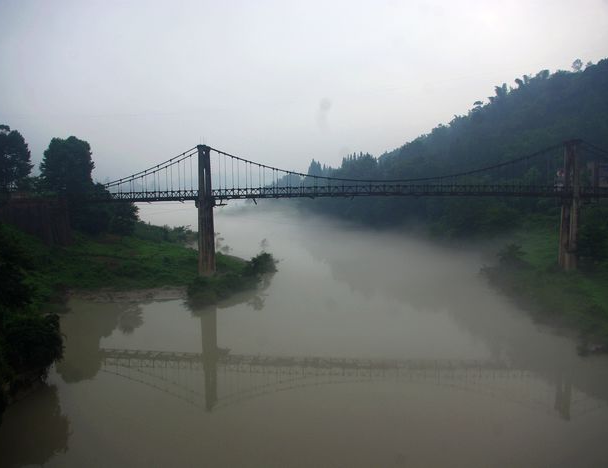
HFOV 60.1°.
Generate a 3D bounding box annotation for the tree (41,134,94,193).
[{"bbox_3d":[-67.520,-18.843,150.000,15.000,18.000,14.000,-1,4,0],"label":"tree"}]

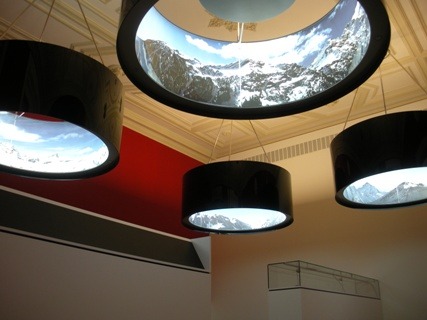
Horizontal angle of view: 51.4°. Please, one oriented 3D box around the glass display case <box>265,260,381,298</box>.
[{"bbox_3d":[1.133,1.209,4.311,0.306,0.213,1.653,-19,-29,37],"label":"glass display case"}]

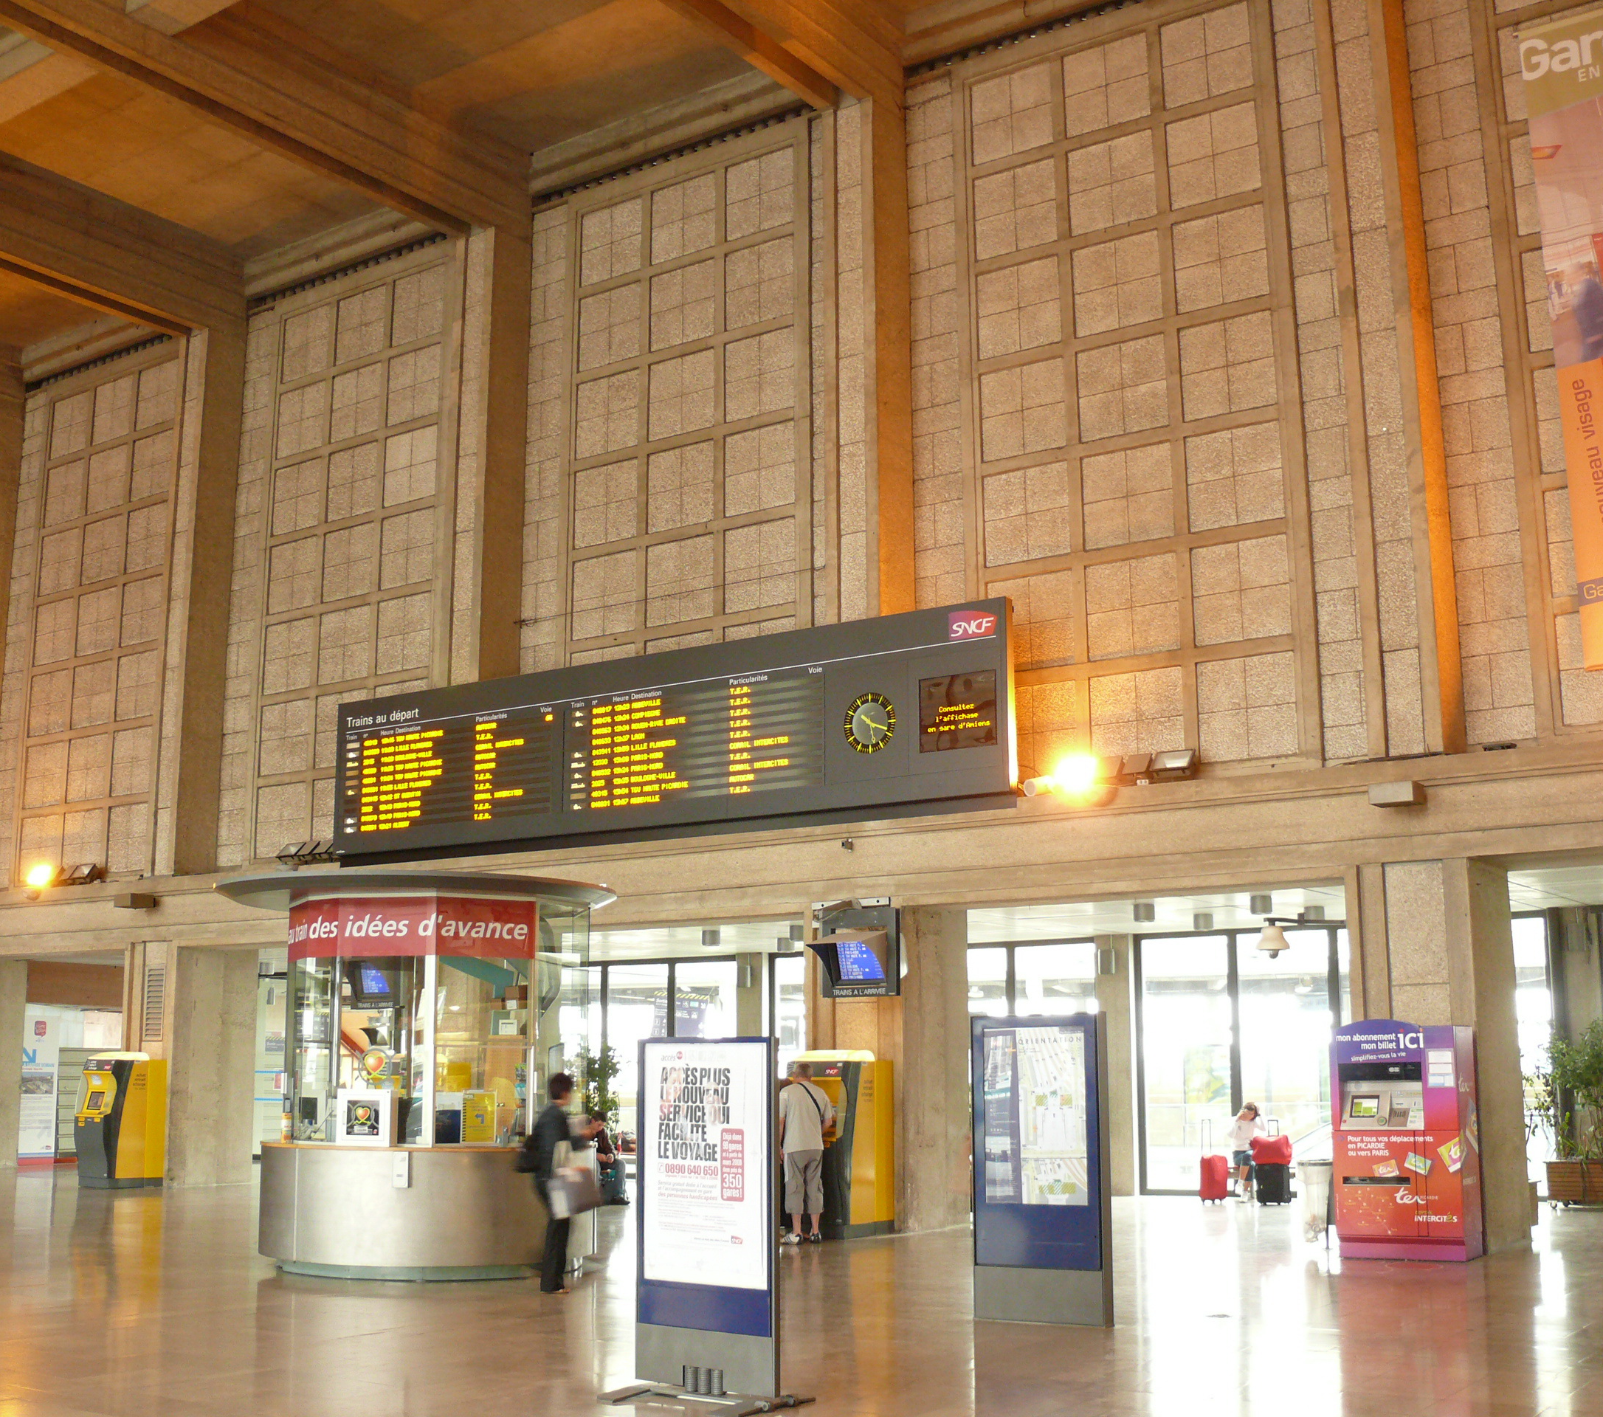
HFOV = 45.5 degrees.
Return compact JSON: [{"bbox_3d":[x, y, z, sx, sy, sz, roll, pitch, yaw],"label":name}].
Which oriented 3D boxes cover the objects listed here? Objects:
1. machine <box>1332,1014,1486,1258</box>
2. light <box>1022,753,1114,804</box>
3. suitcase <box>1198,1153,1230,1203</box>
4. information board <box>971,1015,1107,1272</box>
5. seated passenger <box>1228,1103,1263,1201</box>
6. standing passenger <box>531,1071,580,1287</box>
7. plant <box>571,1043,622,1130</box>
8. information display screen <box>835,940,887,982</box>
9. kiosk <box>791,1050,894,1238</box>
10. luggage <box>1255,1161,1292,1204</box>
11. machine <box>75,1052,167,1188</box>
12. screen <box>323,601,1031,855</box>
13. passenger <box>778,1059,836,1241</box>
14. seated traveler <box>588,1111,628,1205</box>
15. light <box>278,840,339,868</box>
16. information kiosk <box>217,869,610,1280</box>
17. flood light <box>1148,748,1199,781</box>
[{"bbox_3d":[5.120,3.638,16.146,1.080,1.950,0.570,-8,-13,34],"label":"machine"},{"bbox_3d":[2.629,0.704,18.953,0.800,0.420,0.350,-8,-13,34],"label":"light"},{"bbox_3d":[5.096,5.798,23.722,0.380,0.600,0.270,1,-11,-9],"label":"suitcase"},{"bbox_3d":[1.545,2.834,12.328,0.910,1.700,0.150,-7,-13,31],"label":"information board"},{"bbox_3d":[5.486,5.492,23.709,0.460,1.200,0.600,-5,-12,23],"label":"seated passenger"},{"bbox_3d":[-1.809,3.524,14.222,0.450,1.620,0.450,6,-12,-29],"label":"standing passenger"},{"bbox_3d":[-2.833,5.578,26.065,0.700,2.020,0.650,-8,-13,34],"label":"plant"},{"bbox_3d":[0.597,2.453,18.620,0.530,0.420,0.120,-8,-4,34],"label":"information display screen"},{"bbox_3d":[0.405,4.308,19.012,0.660,1.820,0.950,-8,-13,34],"label":"kiosk"},{"bbox_3d":[5.571,5.595,22.566,0.400,0.510,0.250,-8,-13,34],"label":"luggage"},{"bbox_3d":[-9.361,5.665,26.344,0.660,1.820,0.950,-8,-13,34],"label":"machine"},{"bbox_3d":[-1.929,0.431,21.951,9.850,2.050,0.250,-8,-13,34],"label":"screen"},{"bbox_3d":[0.018,4.311,18.590,0.520,1.720,0.420,-4,-12,21],"label":"passenger"},{"bbox_3d":[-2.429,5.547,23.682,0.520,1.150,0.750,3,-11,-17],"label":"seated traveler"},{"bbox_3d":[-6.546,1.934,25.298,1.150,0.340,0.340,-8,-13,34],"label":"light"},{"bbox_3d":[-3.251,3.112,16.219,3.450,3.200,3.450,0,-11,0],"label":"information kiosk"},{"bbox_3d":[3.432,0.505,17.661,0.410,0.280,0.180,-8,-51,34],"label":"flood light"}]

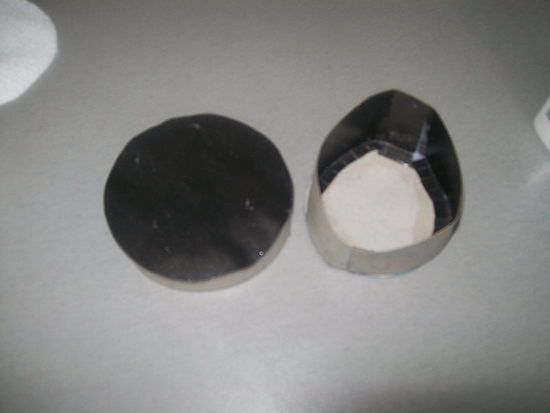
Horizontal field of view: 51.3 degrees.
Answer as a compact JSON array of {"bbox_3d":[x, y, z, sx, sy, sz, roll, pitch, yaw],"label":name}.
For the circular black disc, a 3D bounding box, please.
[{"bbox_3d":[-0.043,-0.004,0.330,0.105,0.021,0.105,0,63,-2],"label":"circular black disc"}]

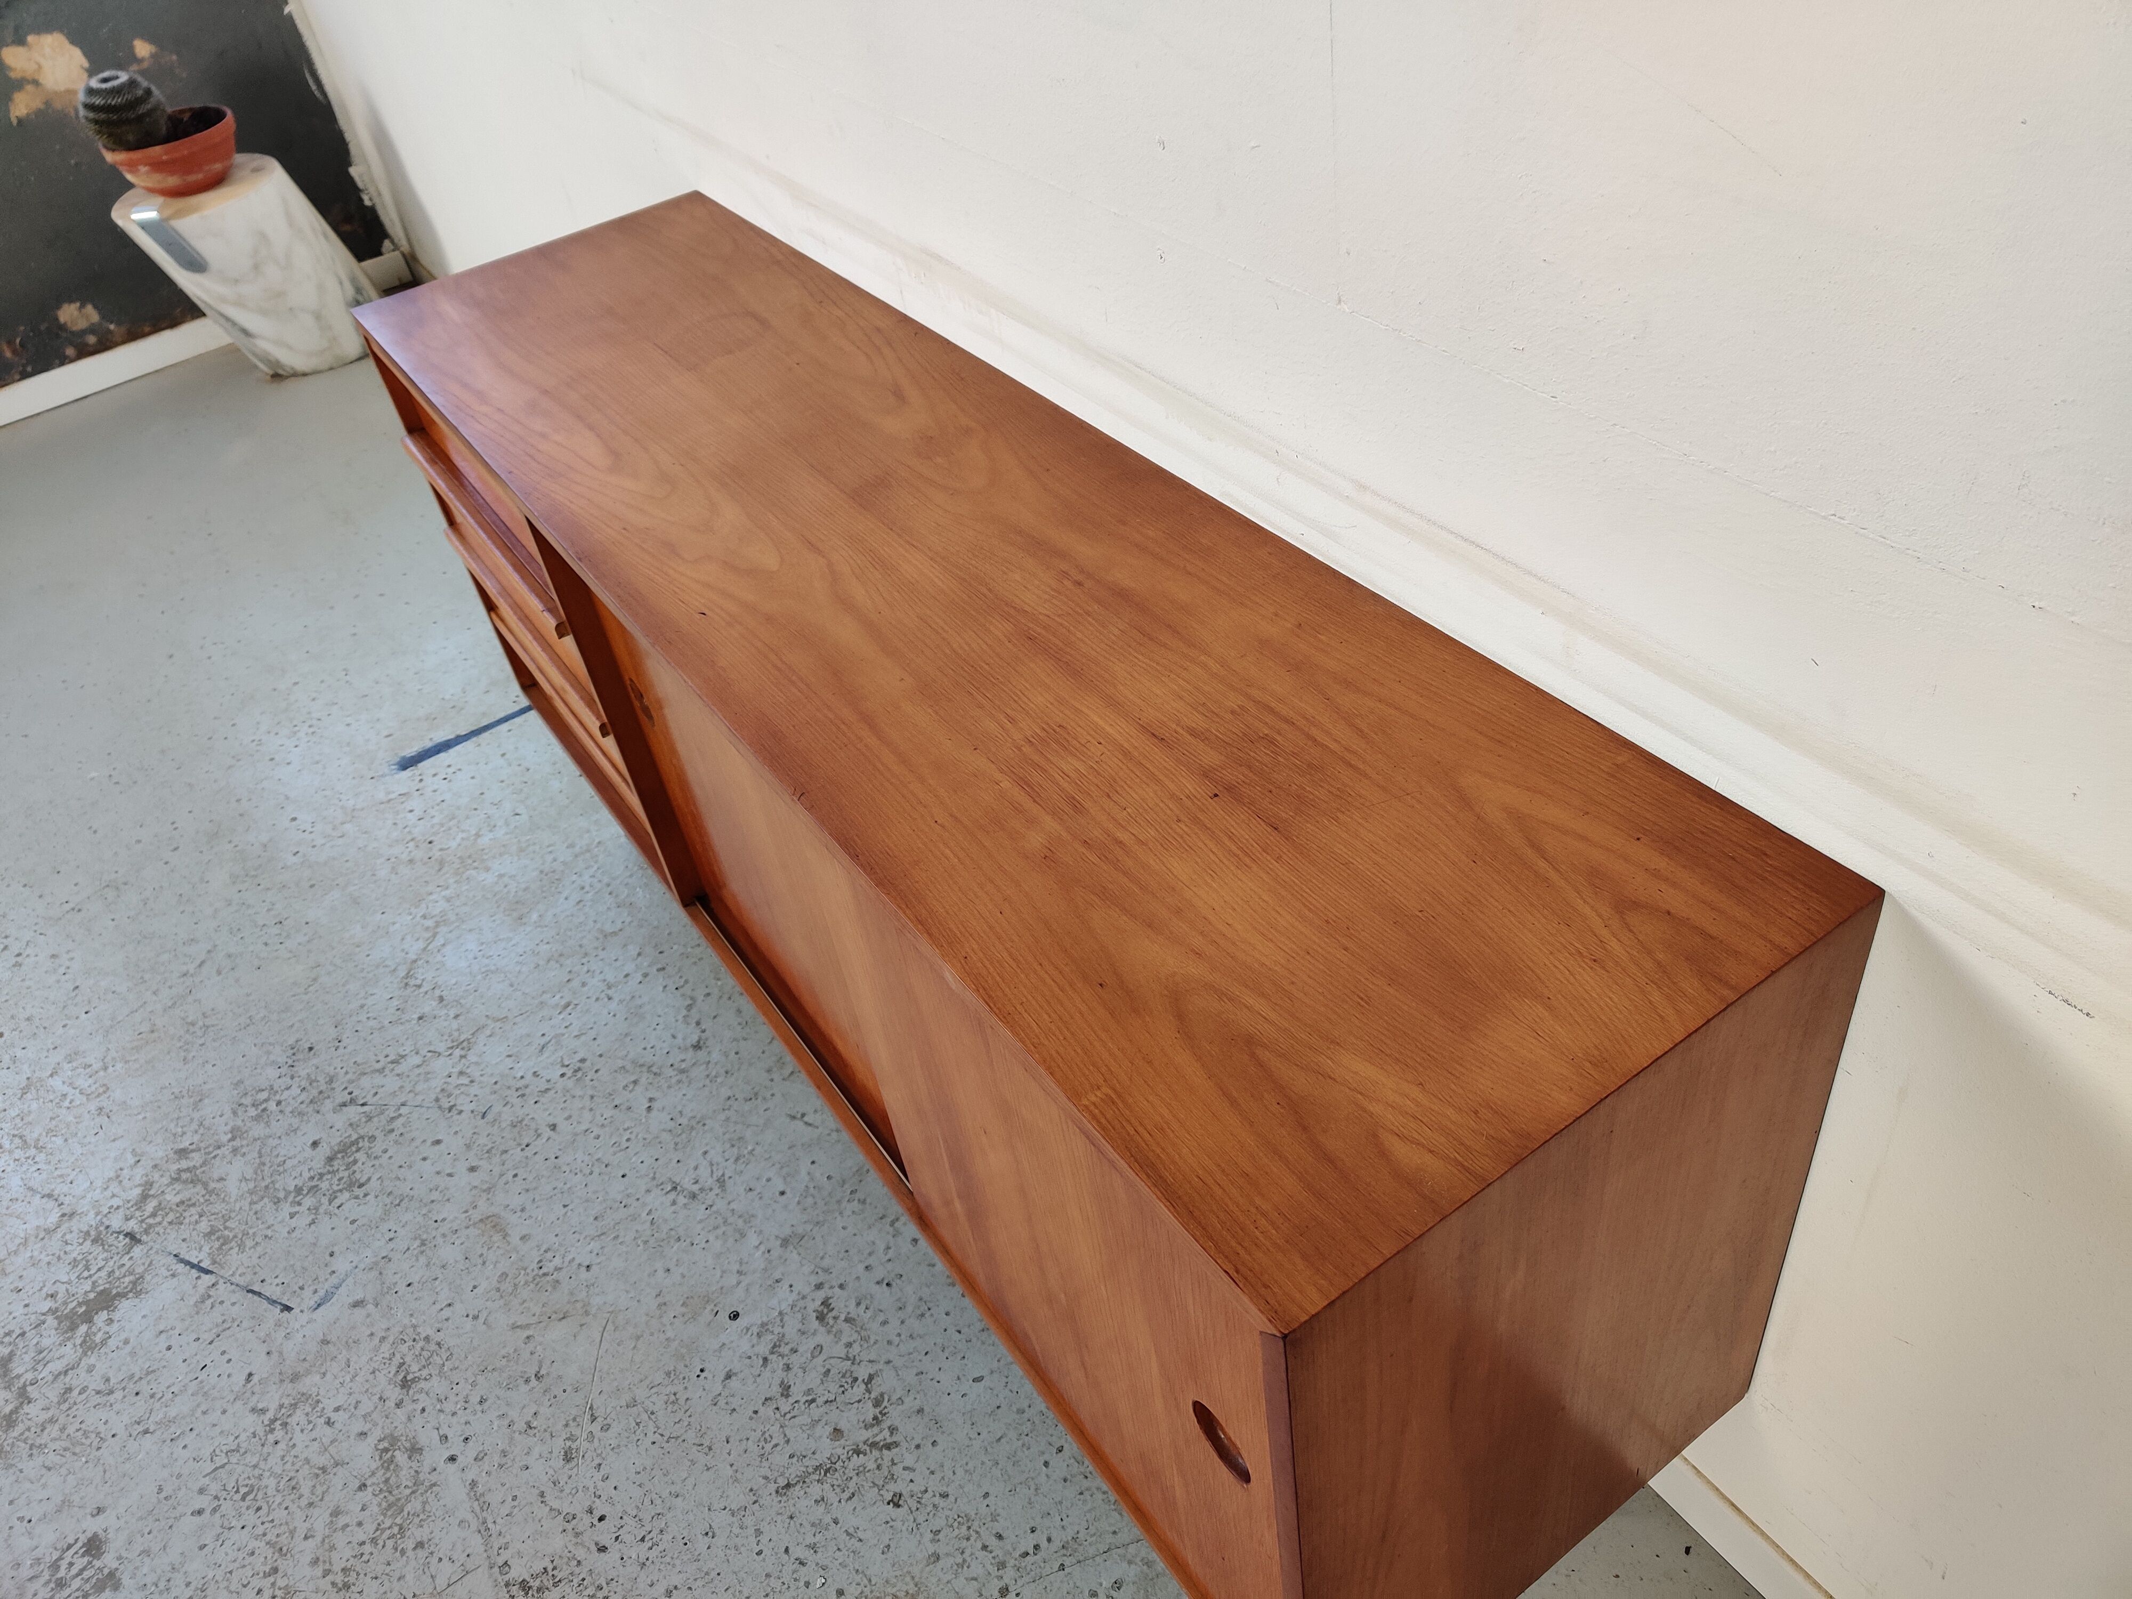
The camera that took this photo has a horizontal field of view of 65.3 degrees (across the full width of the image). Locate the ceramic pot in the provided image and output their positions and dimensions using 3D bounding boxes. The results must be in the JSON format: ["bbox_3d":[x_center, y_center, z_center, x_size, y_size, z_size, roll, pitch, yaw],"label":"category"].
[{"bbox_3d":[-1.843,-1.335,3.452,0.256,0.118,0.256,-29,44,-20],"label":"ceramic pot"}]

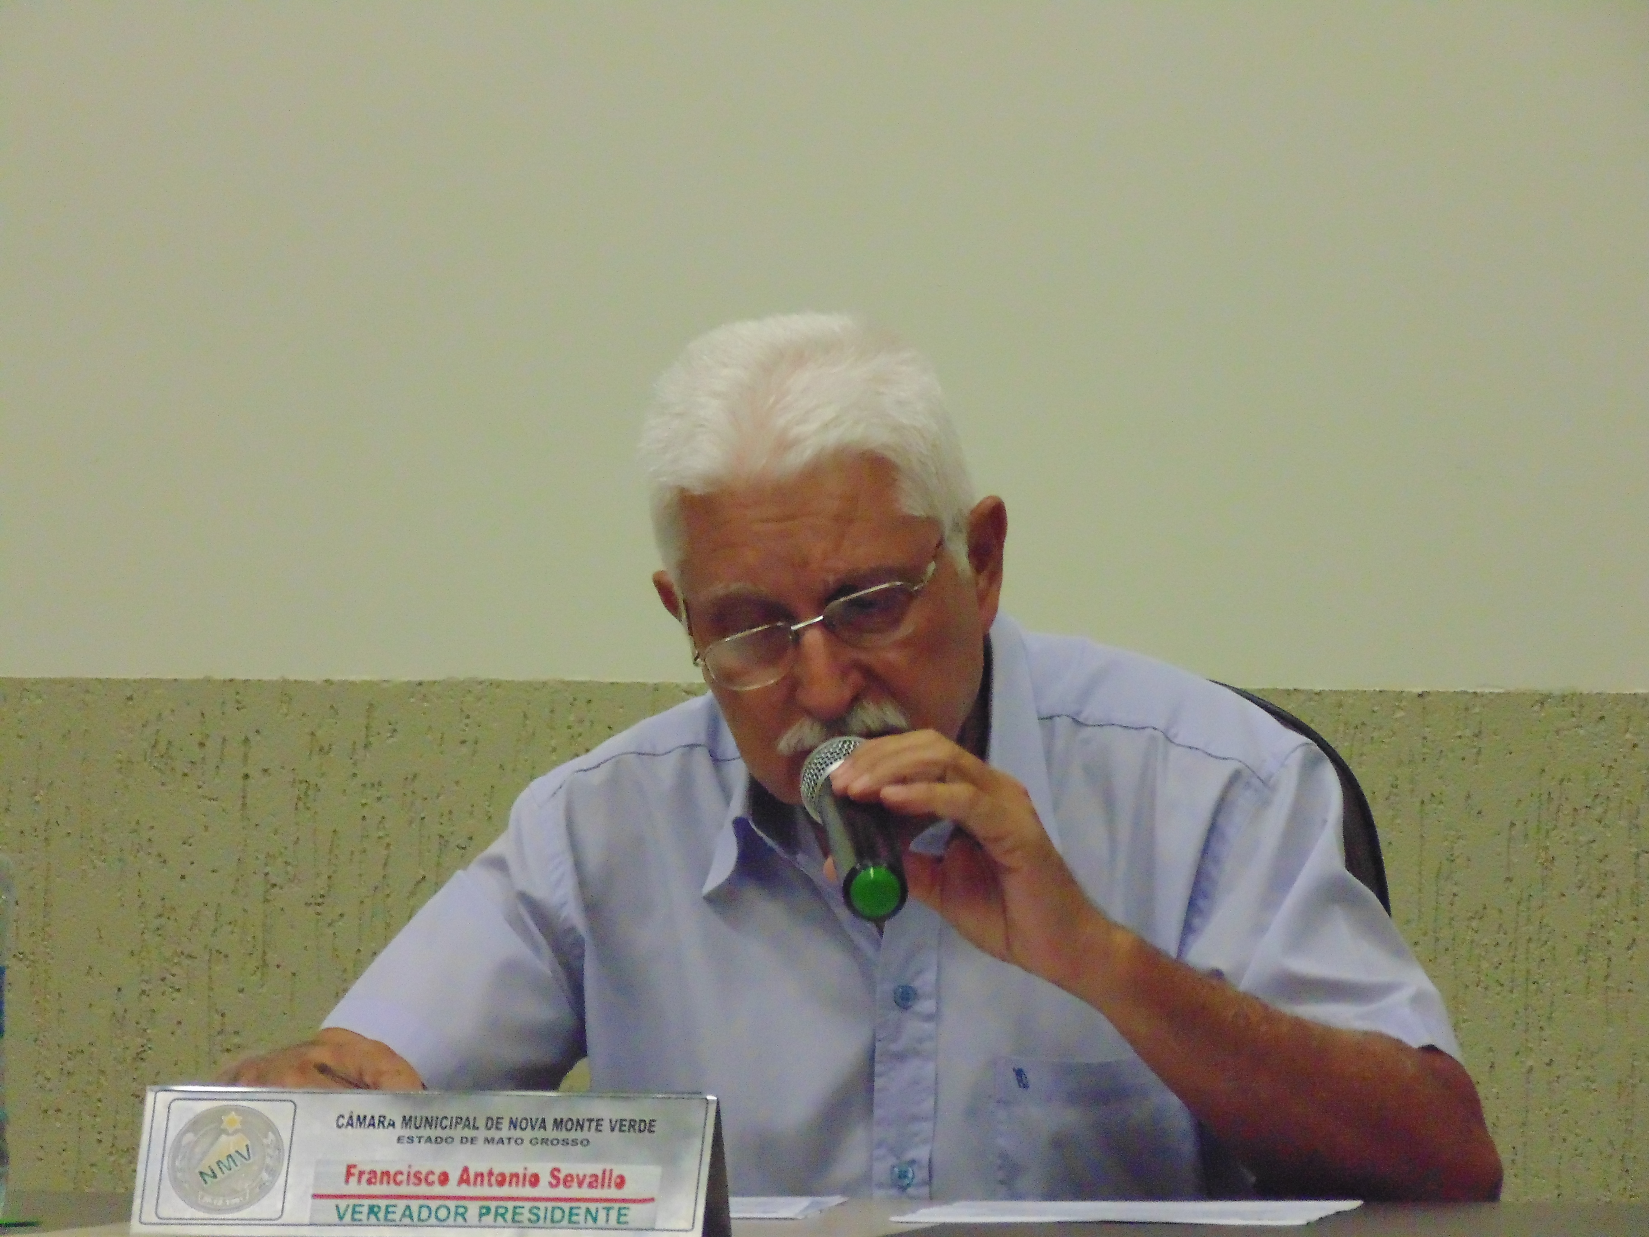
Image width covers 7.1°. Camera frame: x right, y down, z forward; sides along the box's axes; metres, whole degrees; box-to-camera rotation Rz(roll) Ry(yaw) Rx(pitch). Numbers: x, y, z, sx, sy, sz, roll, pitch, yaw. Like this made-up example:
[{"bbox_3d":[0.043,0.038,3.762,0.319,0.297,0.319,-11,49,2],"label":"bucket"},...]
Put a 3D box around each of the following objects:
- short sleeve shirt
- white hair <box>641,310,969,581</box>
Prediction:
[{"bbox_3d":[0.040,0.255,7.400,0.620,0.550,0.380,1,10,5],"label":"short sleeve shirt"},{"bbox_3d":[-0.009,-0.070,7.320,0.185,0.190,0.210,-10,23,12],"label":"white hair"}]

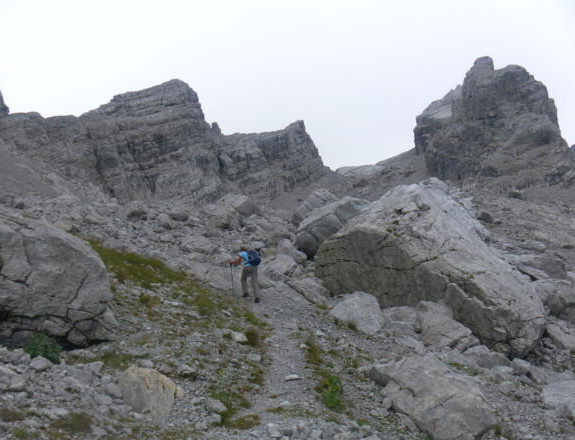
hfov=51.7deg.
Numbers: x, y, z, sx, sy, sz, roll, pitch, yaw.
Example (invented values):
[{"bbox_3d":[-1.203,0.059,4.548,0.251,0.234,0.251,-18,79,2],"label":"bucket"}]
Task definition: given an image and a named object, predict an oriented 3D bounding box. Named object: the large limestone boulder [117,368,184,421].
[{"bbox_3d":[-1.581,1.994,6.900,0.680,0.560,0.550,0,-10,0],"label":"large limestone boulder"}]

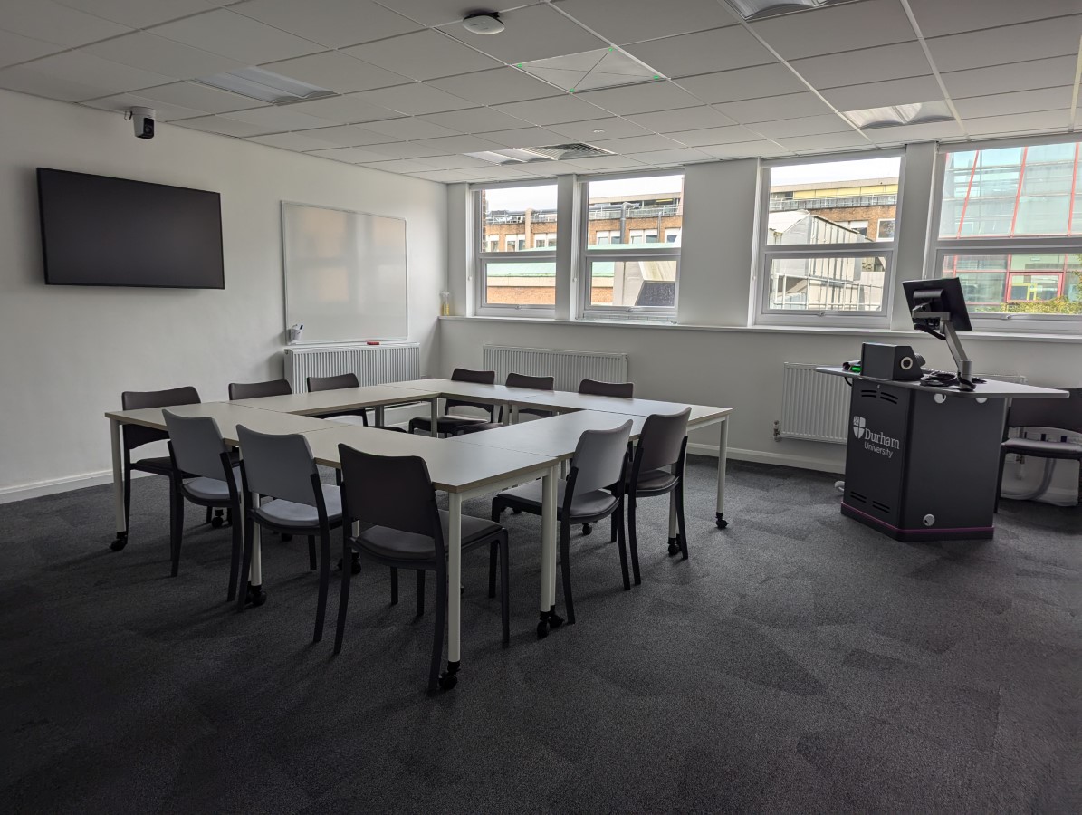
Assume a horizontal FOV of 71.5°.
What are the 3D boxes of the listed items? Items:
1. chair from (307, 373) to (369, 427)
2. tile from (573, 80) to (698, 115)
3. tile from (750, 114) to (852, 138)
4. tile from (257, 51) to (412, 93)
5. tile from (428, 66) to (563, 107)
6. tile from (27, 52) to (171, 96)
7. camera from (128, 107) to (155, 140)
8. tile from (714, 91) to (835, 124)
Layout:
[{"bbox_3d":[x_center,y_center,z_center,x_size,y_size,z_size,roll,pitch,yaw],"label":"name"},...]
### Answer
[{"bbox_3d":[-1.192,0.213,4.829,0.490,0.810,0.500,7,10,32],"label":"chair"},{"bbox_3d":[0.586,-1.798,4.355,0.595,0.030,0.595,7,10,32],"label":"tile"},{"bbox_3d":[1.740,-1.890,5.066,0.600,0.020,0.600,6,10,32],"label":"tile"},{"bbox_3d":[-1.084,-1.804,4.036,0.600,0.020,0.600,6,10,32],"label":"tile"},{"bbox_3d":[-0.246,-1.794,4.177,0.595,0.020,0.595,7,10,32],"label":"tile"},{"bbox_3d":[-2.397,-1.832,4.111,0.595,0.025,0.595,7,10,32],"label":"tile"},{"bbox_3d":[-2.601,-1.857,4.918,0.150,0.185,0.145,6,10,30],"label":"camera"},{"bbox_3d":[1.411,-1.812,4.540,0.595,0.020,0.595,7,10,32],"label":"tile"}]

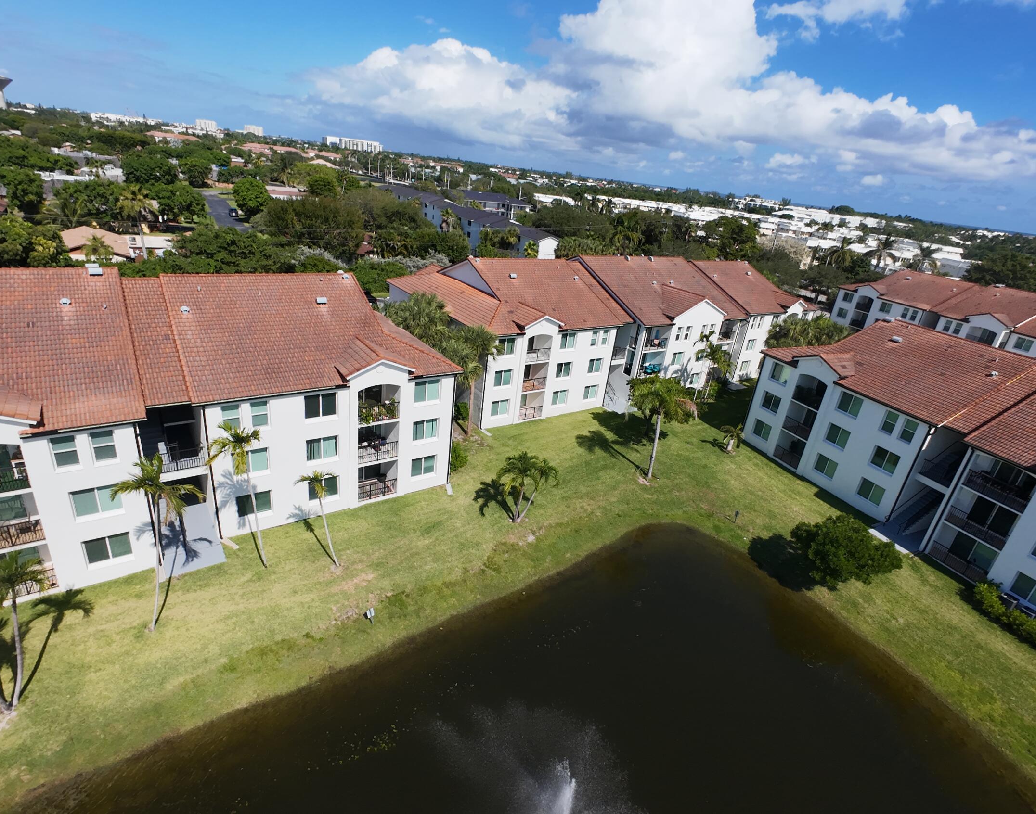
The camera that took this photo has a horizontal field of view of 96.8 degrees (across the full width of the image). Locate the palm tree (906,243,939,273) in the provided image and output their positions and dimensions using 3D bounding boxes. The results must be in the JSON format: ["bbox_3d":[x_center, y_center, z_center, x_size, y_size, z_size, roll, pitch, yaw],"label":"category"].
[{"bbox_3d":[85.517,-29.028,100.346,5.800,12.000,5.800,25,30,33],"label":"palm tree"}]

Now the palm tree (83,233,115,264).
[{"bbox_3d":[-61.075,-22.562,67.800,3.700,5.600,3.700,-14,32,-38],"label":"palm tree"}]

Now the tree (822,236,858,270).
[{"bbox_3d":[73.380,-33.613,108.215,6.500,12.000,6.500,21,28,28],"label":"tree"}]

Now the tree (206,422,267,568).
[{"bbox_3d":[-14.264,5.009,23.972,2.900,9.000,3.100,-8,28,-31],"label":"tree"}]

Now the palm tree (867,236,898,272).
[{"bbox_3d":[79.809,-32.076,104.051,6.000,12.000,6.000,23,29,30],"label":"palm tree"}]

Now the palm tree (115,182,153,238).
[{"bbox_3d":[-59.845,-29.238,73.244,5.000,11.000,5.000,-12,31,-36],"label":"palm tree"}]

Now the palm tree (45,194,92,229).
[{"bbox_3d":[-77.205,-32.526,80.233,6.300,8.000,6.300,-15,33,-40],"label":"palm tree"}]

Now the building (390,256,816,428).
[{"bbox_3d":[14.631,-12.020,58.838,55.500,12.800,22.500,-10,29,-34],"label":"building"}]

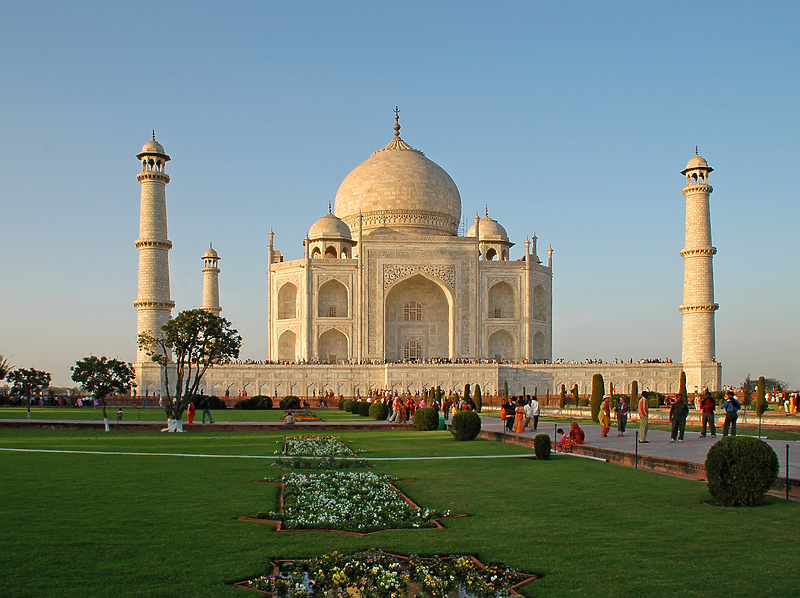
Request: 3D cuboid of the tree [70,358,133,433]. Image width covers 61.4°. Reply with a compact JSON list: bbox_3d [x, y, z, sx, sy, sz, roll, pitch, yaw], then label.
[{"bbox_3d":[-17.398,5.565,39.500,3.700,4.350,3.600,-1,-9,9],"label":"tree"}]

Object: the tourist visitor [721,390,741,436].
[{"bbox_3d":[12.284,4.329,25.100,0.660,1.750,0.400,-4,-9,22],"label":"tourist visitor"}]

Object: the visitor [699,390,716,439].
[{"bbox_3d":[11.720,4.425,25.700,0.580,1.720,0.380,-4,-9,25],"label":"visitor"}]

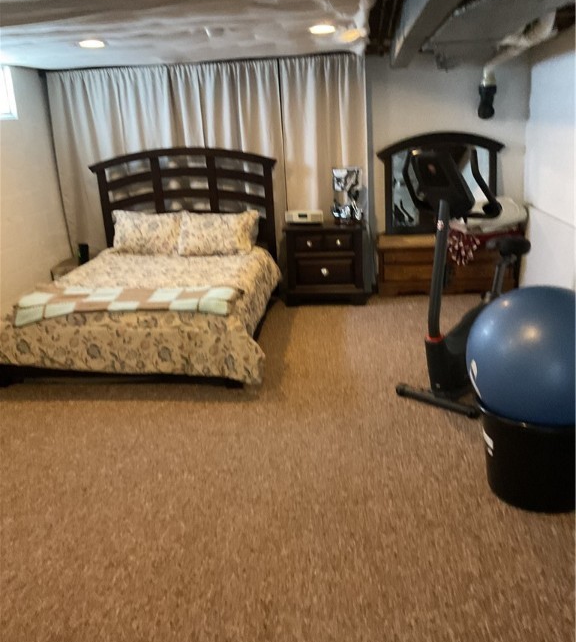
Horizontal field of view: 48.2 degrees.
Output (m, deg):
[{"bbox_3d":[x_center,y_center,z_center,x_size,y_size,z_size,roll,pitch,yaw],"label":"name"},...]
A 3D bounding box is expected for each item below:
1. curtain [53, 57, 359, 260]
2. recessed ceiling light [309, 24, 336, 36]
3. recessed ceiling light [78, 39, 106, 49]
[{"bbox_3d":[-0.716,-1.256,5.918,2.870,2.060,0.130,-1,17,6],"label":"curtain"},{"bbox_3d":[0.222,-1.875,4.139,0.180,0.040,0.180,-1,17,6],"label":"recessed ceiling light"},{"bbox_3d":[-1.305,-1.846,4.296,0.180,0.040,0.180,-1,17,6],"label":"recessed ceiling light"}]

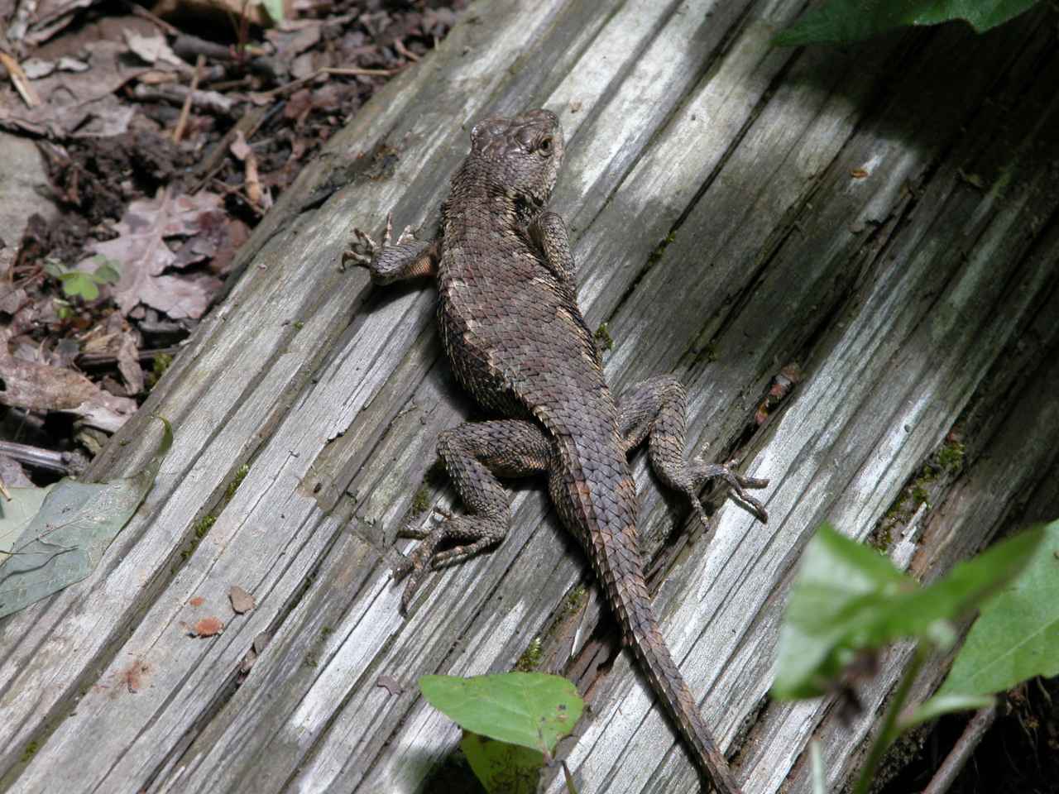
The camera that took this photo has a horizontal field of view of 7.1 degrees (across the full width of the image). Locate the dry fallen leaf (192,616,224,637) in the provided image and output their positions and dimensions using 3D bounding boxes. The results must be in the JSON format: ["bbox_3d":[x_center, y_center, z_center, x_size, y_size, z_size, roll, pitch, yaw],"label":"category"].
[{"bbox_3d":[-0.045,0.032,1.203,0.004,0.001,0.003,0,42,0],"label":"dry fallen leaf"}]

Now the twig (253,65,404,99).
[{"bbox_3d":[-0.032,-0.050,1.366,0.025,0.003,0.005,-9,43,-10],"label":"twig"}]

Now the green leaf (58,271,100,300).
[{"bbox_3d":[-0.069,-0.017,1.313,0.006,0.002,0.004,0,42,0],"label":"green leaf"}]

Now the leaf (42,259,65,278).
[{"bbox_3d":[-0.073,-0.020,1.319,0.004,0.002,0.003,0,42,0],"label":"leaf"}]

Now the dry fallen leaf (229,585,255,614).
[{"bbox_3d":[-0.041,0.029,1.208,0.004,0.001,0.005,-3,42,-4],"label":"dry fallen leaf"}]

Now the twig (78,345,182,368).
[{"bbox_3d":[-0.061,-0.006,1.314,0.017,0.002,0.002,-4,42,-4],"label":"twig"}]

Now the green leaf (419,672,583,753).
[{"bbox_3d":[-0.004,0.043,1.165,0.022,0.004,0.013,12,43,13],"label":"green leaf"}]

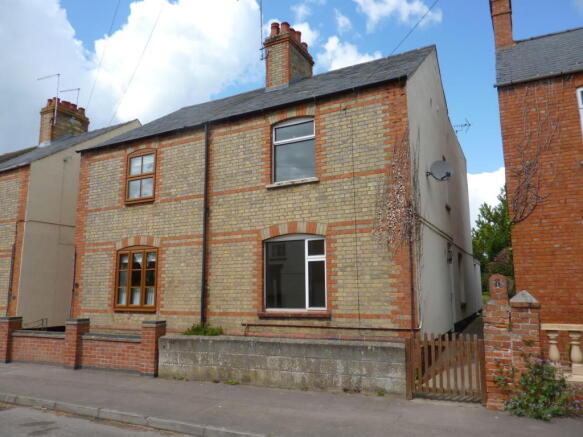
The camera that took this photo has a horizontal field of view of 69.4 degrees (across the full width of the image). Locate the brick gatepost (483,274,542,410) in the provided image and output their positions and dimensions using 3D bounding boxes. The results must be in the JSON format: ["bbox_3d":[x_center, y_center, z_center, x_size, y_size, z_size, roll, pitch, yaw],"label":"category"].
[{"bbox_3d":[3.098,1.700,5.896,0.720,1.815,0.360,-5,-10,27],"label":"brick gatepost"}]

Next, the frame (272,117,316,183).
[{"bbox_3d":[0.049,-1.399,8.705,0.969,1.358,0.120,-5,-10,27],"label":"frame"}]

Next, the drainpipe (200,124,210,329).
[{"bbox_3d":[-1.899,0.297,9.290,0.090,5.035,0.110,-5,-10,27],"label":"drainpipe"}]

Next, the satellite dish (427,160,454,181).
[{"bbox_3d":[3.094,-1.004,8.685,0.520,0.420,0.360,0,-9,-3],"label":"satellite dish"}]

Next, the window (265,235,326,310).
[{"bbox_3d":[0.062,1.062,8.315,1.391,1.490,0.120,-5,-10,27],"label":"window"}]

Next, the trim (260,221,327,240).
[{"bbox_3d":[0.036,0.252,8.415,1.496,0.354,0.110,-5,-10,27],"label":"trim"}]

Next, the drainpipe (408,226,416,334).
[{"bbox_3d":[2.050,1.092,7.111,0.080,2.069,0.090,-5,-10,27],"label":"drainpipe"}]

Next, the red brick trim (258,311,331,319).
[{"bbox_3d":[0.040,1.851,8.102,1.552,0.147,0.160,-5,-10,27],"label":"red brick trim"}]

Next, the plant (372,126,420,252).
[{"bbox_3d":[1.806,-0.537,7.451,0.800,2.080,0.200,-5,-10,27],"label":"plant"}]

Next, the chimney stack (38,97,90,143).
[{"bbox_3d":[-10.218,-4.024,19.062,0.860,2.300,1.850,-5,-10,27],"label":"chimney stack"}]

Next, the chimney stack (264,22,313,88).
[{"bbox_3d":[-0.025,-4.989,13.905,0.860,2.300,1.850,-5,-10,27],"label":"chimney stack"}]

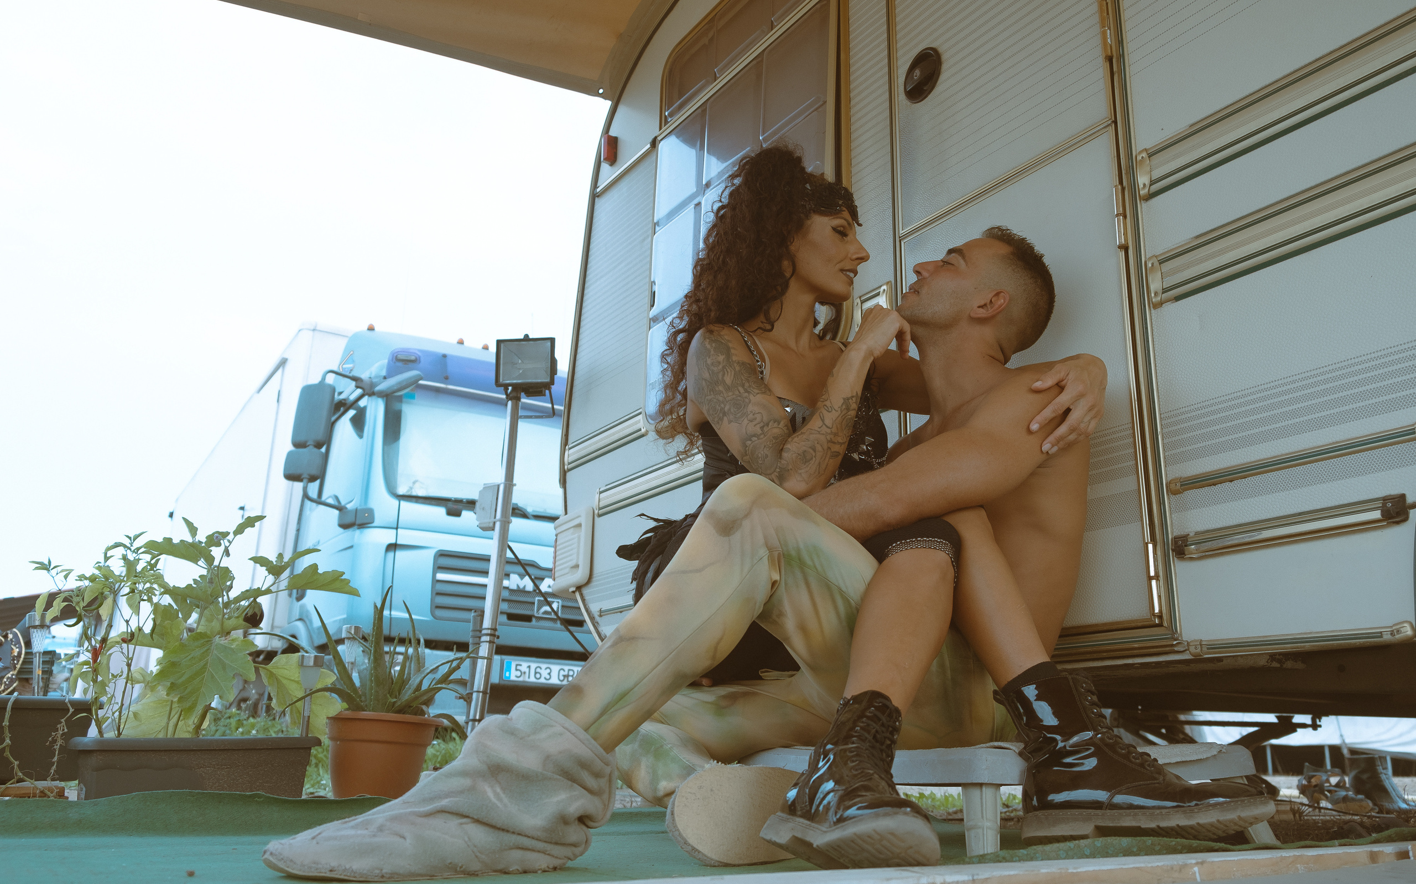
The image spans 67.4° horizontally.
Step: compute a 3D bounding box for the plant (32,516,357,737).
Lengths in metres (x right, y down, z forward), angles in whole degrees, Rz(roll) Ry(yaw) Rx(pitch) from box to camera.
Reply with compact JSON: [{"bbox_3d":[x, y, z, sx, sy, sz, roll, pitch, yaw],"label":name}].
[{"bbox_3d":[-1.110,0.399,2.345,0.644,0.479,0.380,13,-21,-31],"label":"plant"}]

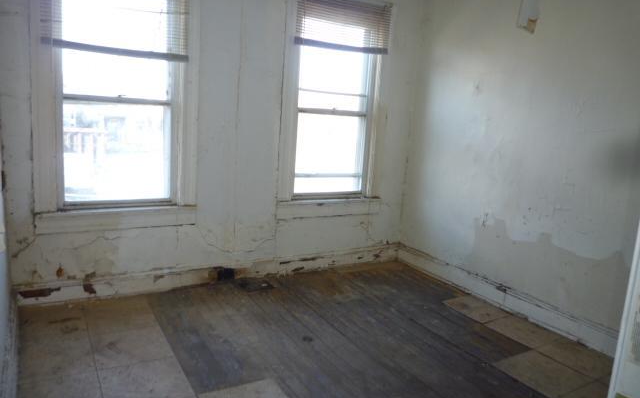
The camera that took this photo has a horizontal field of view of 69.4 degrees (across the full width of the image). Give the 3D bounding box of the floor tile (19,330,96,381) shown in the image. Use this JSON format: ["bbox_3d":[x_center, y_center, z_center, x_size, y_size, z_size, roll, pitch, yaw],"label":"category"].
[{"bbox_3d":[-1.409,0.854,2.486,0.333,0.010,0.408,-2,12,-31],"label":"floor tile"}]

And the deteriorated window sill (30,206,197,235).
[{"bbox_3d":[-1.430,0.143,3.324,1.057,0.141,0.100,-2,12,-31],"label":"deteriorated window sill"}]

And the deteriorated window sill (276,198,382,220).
[{"bbox_3d":[0.104,0.082,4.239,1.081,0.156,0.100,-2,12,-31],"label":"deteriorated window sill"}]

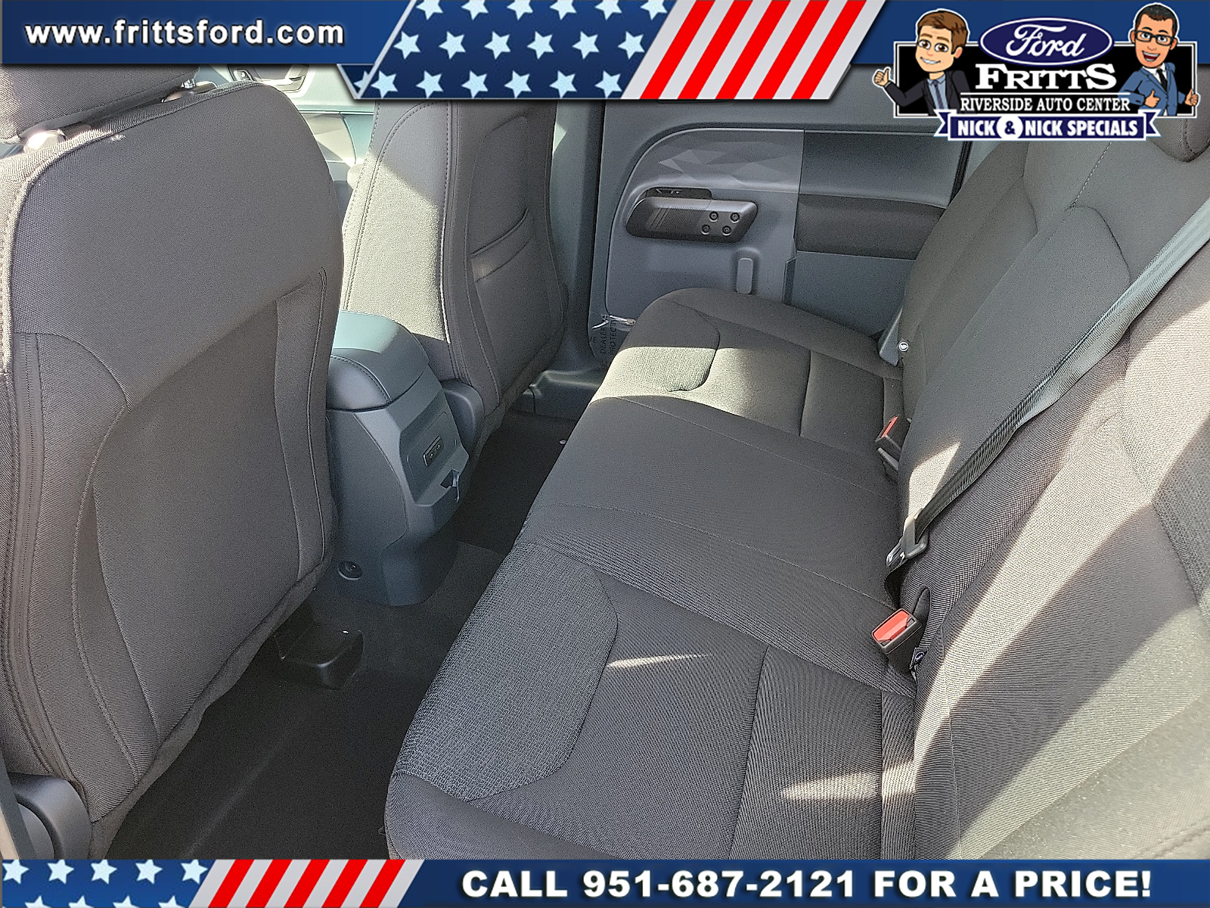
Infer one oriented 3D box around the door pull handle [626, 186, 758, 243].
[{"bbox_3d":[0.167,-0.459,1.755,0.247,0.085,0.050,7,33,13],"label":"door pull handle"}]

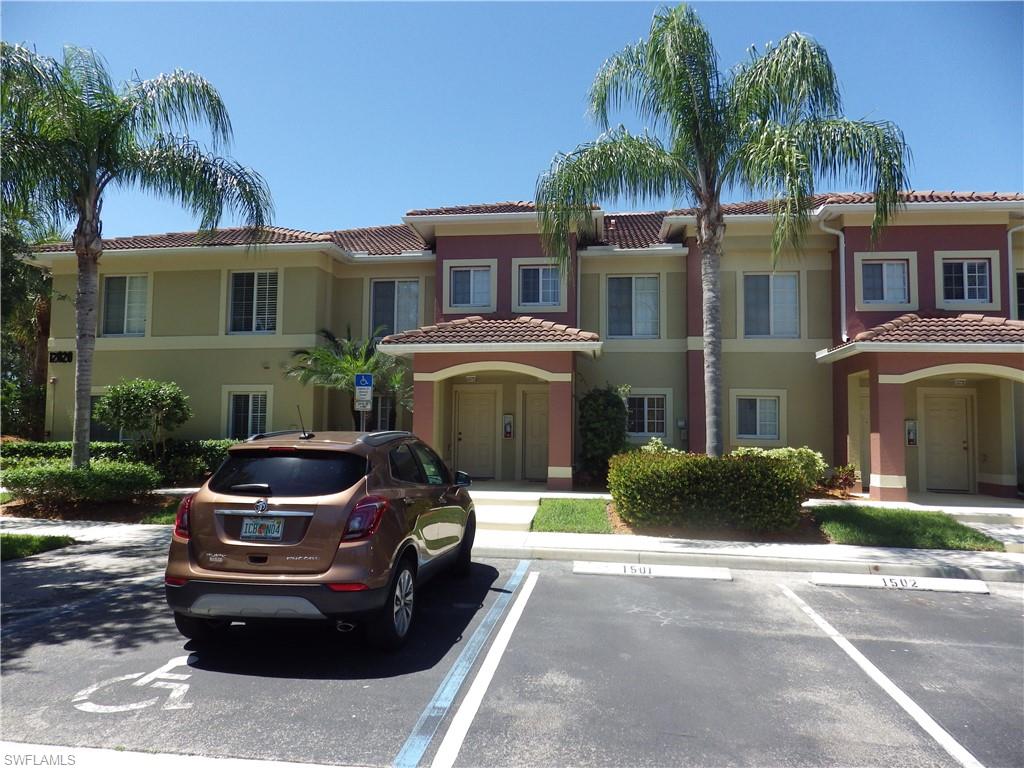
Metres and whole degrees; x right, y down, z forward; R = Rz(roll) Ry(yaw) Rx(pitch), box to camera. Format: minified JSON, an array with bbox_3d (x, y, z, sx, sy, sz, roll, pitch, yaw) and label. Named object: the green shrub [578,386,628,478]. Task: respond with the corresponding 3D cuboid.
[{"bbox_3d":[2.065,1.174,14.713,1.120,2.200,1.100,0,-3,8],"label":"green shrub"}]

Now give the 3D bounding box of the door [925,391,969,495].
[{"bbox_3d":[9.642,1.327,14.418,0.930,2.070,0.080,0,-3,8],"label":"door"}]

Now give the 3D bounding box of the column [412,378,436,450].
[{"bbox_3d":[-1.762,1.041,13.501,0.409,2.204,0.450,0,-3,8],"label":"column"}]

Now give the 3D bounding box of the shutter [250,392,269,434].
[{"bbox_3d":[-6.006,0.718,15.460,0.447,1.054,0.080,0,-3,9],"label":"shutter"}]

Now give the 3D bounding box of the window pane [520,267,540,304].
[{"bbox_3d":[0.424,-2.221,14.712,0.489,0.902,0.070,0,-3,8],"label":"window pane"}]

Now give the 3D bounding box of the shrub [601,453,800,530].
[{"bbox_3d":[2.893,1.627,10.098,2.750,1.050,1.300,0,-3,9],"label":"shrub"}]

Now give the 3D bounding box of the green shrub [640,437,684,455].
[{"bbox_3d":[3.104,1.654,13.380,0.948,1.125,0.900,0,-3,8],"label":"green shrub"}]

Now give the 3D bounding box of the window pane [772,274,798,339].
[{"bbox_3d":[6.184,-1.768,14.755,0.638,1.486,0.080,0,-3,8],"label":"window pane"}]

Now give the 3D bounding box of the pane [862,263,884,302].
[{"bbox_3d":[7.614,-2.140,13.713,0.460,0.904,0.080,0,-3,9],"label":"pane"}]

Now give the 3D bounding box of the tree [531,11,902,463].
[{"bbox_3d":[3.369,-2.229,10.977,5.800,8.800,5.500,0,-3,8],"label":"tree"}]

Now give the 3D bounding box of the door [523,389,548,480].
[{"bbox_3d":[0.739,1.290,15.732,0.930,2.070,0.080,0,-3,8],"label":"door"}]

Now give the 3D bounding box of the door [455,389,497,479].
[{"bbox_3d":[-0.852,1.204,15.515,0.982,2.139,0.080,0,-3,8],"label":"door"}]

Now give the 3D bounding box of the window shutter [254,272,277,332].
[{"bbox_3d":[-5.985,-1.985,15.849,0.584,1.475,0.060,0,-3,8],"label":"window shutter"}]

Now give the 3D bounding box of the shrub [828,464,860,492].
[{"bbox_3d":[6.645,1.914,13.045,0.540,0.580,0.500,0,-3,9],"label":"shrub"}]

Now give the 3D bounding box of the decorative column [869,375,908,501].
[{"bbox_3d":[7.070,0.995,12.258,0.470,2.356,0.470,0,-3,9],"label":"decorative column"}]

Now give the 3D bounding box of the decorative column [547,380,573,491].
[{"bbox_3d":[1.013,1.048,13.198,0.470,2.172,0.470,0,-3,9],"label":"decorative column"}]

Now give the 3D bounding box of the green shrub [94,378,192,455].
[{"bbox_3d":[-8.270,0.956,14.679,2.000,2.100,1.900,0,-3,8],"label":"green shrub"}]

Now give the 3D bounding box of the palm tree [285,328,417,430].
[{"bbox_3d":[-3.605,0.486,14.418,2.818,3.500,2.400,0,-3,8],"label":"palm tree"}]

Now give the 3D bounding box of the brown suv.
[{"bbox_3d":[-1.511,1.301,6.585,1.800,1.660,4.280,0,-3,7],"label":"brown suv"}]

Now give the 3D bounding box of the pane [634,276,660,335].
[{"bbox_3d":[3.136,-1.801,15.175,0.595,1.470,0.080,0,-3,8],"label":"pane"}]

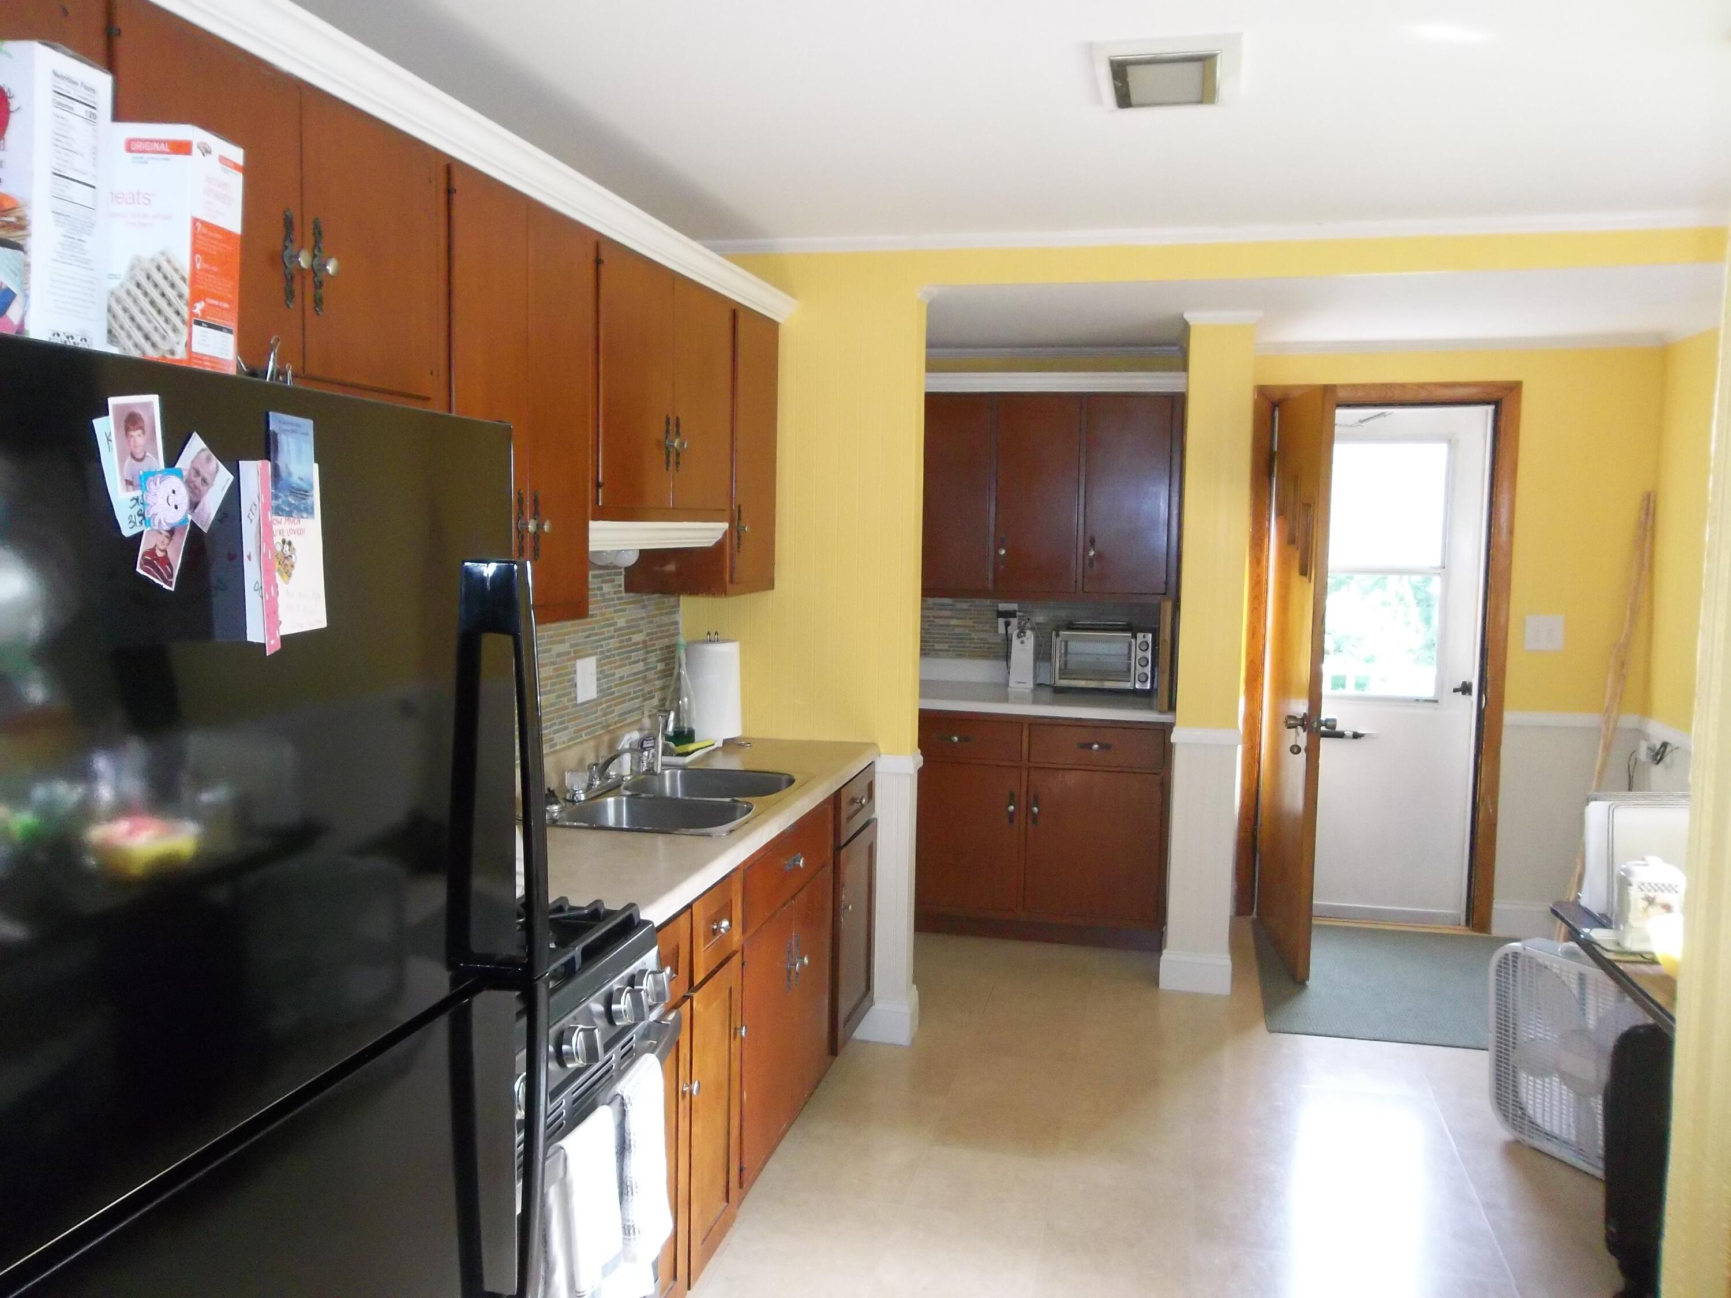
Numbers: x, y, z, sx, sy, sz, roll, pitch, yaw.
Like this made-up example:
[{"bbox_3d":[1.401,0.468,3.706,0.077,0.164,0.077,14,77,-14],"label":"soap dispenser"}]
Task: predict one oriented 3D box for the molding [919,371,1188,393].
[{"bbox_3d":[0.661,-1.002,5.078,1.068,0.078,0.065,2,6,13],"label":"molding"}]

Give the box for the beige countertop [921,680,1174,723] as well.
[{"bbox_3d":[0.649,0.195,5.207,1.068,0.037,0.643,2,6,13],"label":"beige countertop"}]

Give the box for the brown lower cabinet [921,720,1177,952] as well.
[{"bbox_3d":[0.644,0.637,5.261,1.063,0.863,0.620,2,6,13],"label":"brown lower cabinet"}]

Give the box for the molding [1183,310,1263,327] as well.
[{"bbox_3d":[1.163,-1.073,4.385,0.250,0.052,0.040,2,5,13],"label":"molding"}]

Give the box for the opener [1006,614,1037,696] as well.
[{"bbox_3d":[0.635,0.029,5.429,0.095,0.280,0.120,2,5,12],"label":"opener"}]

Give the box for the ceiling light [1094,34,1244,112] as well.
[{"bbox_3d":[0.538,-1.021,2.385,0.242,0.050,0.390,2,5,13],"label":"ceiling light"}]

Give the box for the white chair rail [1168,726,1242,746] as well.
[{"bbox_3d":[1.147,0.295,4.546,0.228,0.052,0.032,2,5,12],"label":"white chair rail"}]

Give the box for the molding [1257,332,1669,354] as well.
[{"bbox_3d":[2.230,-1.162,5.149,1.500,0.050,0.038,2,5,13],"label":"molding"}]

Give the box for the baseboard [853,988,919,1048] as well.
[{"bbox_3d":[0.065,1.128,4.180,0.182,0.135,0.160,2,5,12],"label":"baseboard"}]

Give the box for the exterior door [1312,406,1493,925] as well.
[{"bbox_3d":[1.985,0.070,5.329,0.822,2.010,0.045,2,6,13],"label":"exterior door"}]

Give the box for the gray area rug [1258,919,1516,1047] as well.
[{"bbox_3d":[1.972,1.171,4.750,1.140,0.012,1.275,2,5,12],"label":"gray area rug"}]

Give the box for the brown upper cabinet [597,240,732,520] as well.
[{"bbox_3d":[-0.608,-0.595,3.244,0.306,0.580,0.884,2,5,12],"label":"brown upper cabinet"}]

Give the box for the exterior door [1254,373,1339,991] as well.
[{"bbox_3d":[1.597,0.105,5.030,0.046,2.050,0.760,1,5,6],"label":"exterior door"}]

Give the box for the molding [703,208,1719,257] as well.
[{"bbox_3d":[0.879,-1.127,3.643,2.850,0.046,0.045,2,6,13],"label":"molding"}]

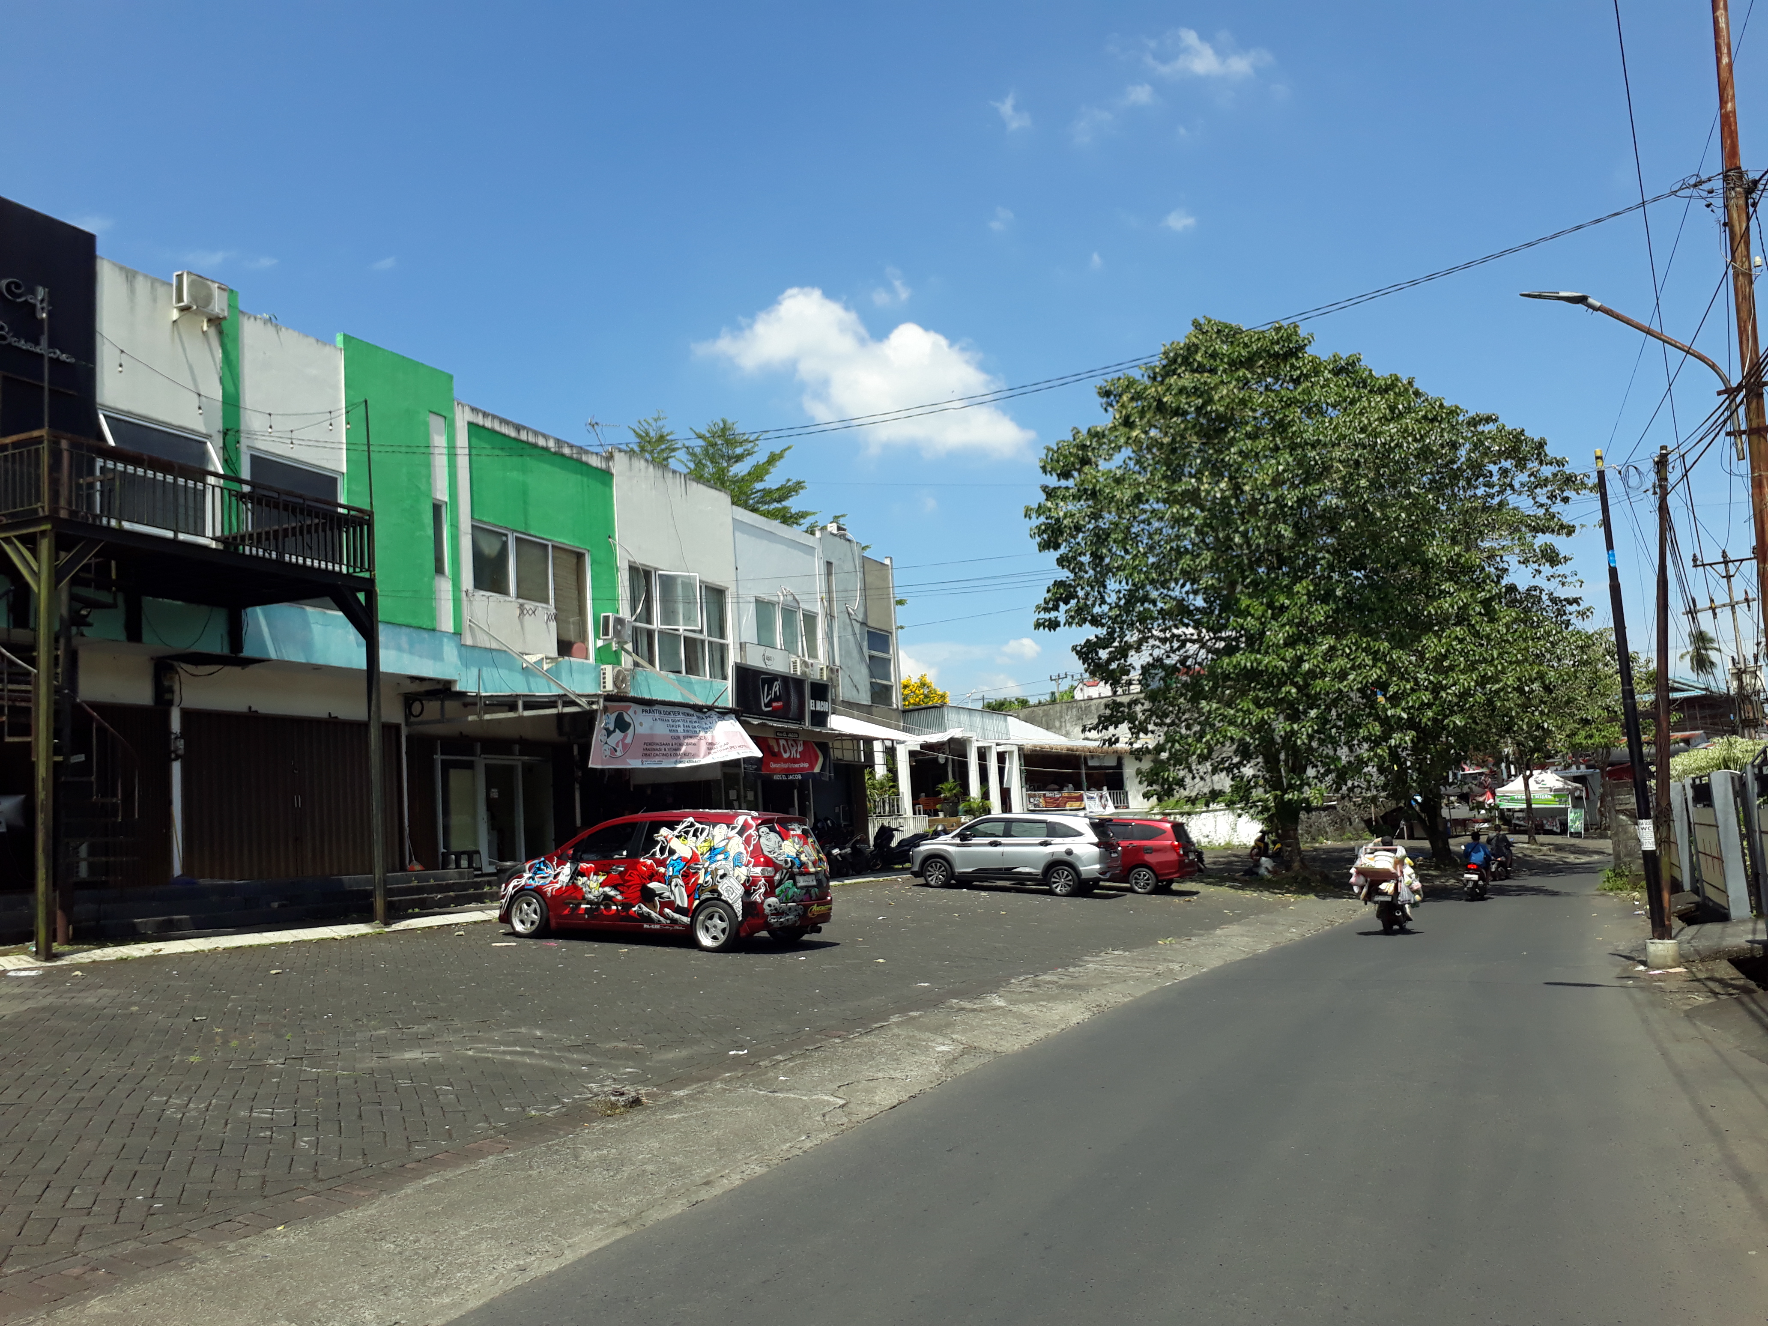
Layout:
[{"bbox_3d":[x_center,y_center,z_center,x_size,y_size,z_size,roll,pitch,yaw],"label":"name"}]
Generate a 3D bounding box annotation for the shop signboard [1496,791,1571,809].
[{"bbox_3d":[27.800,5.850,59.000,2.950,0.700,0.080,-8,-8,35],"label":"shop signboard"}]

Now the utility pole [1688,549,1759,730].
[{"bbox_3d":[29.100,0.970,46.600,2.100,9.800,0.900,-8,-8,32],"label":"utility pole"}]

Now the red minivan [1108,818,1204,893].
[{"bbox_3d":[4.950,4.330,31.200,4.100,1.600,1.670,-2,-6,28],"label":"red minivan"}]

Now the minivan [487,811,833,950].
[{"bbox_3d":[-2.750,2.620,17.050,4.250,1.570,1.700,-1,-6,23],"label":"minivan"}]

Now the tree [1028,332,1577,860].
[{"bbox_3d":[13.100,-2.100,43.000,16.600,17.200,15.000,-5,-7,17],"label":"tree"}]

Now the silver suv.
[{"bbox_3d":[2.830,4.090,29.900,4.470,1.680,1.760,-1,-6,21],"label":"silver suv"}]

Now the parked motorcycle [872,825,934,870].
[{"bbox_3d":[0.680,4.470,33.400,1.930,1.120,0.750,-2,-6,16],"label":"parked motorcycle"}]

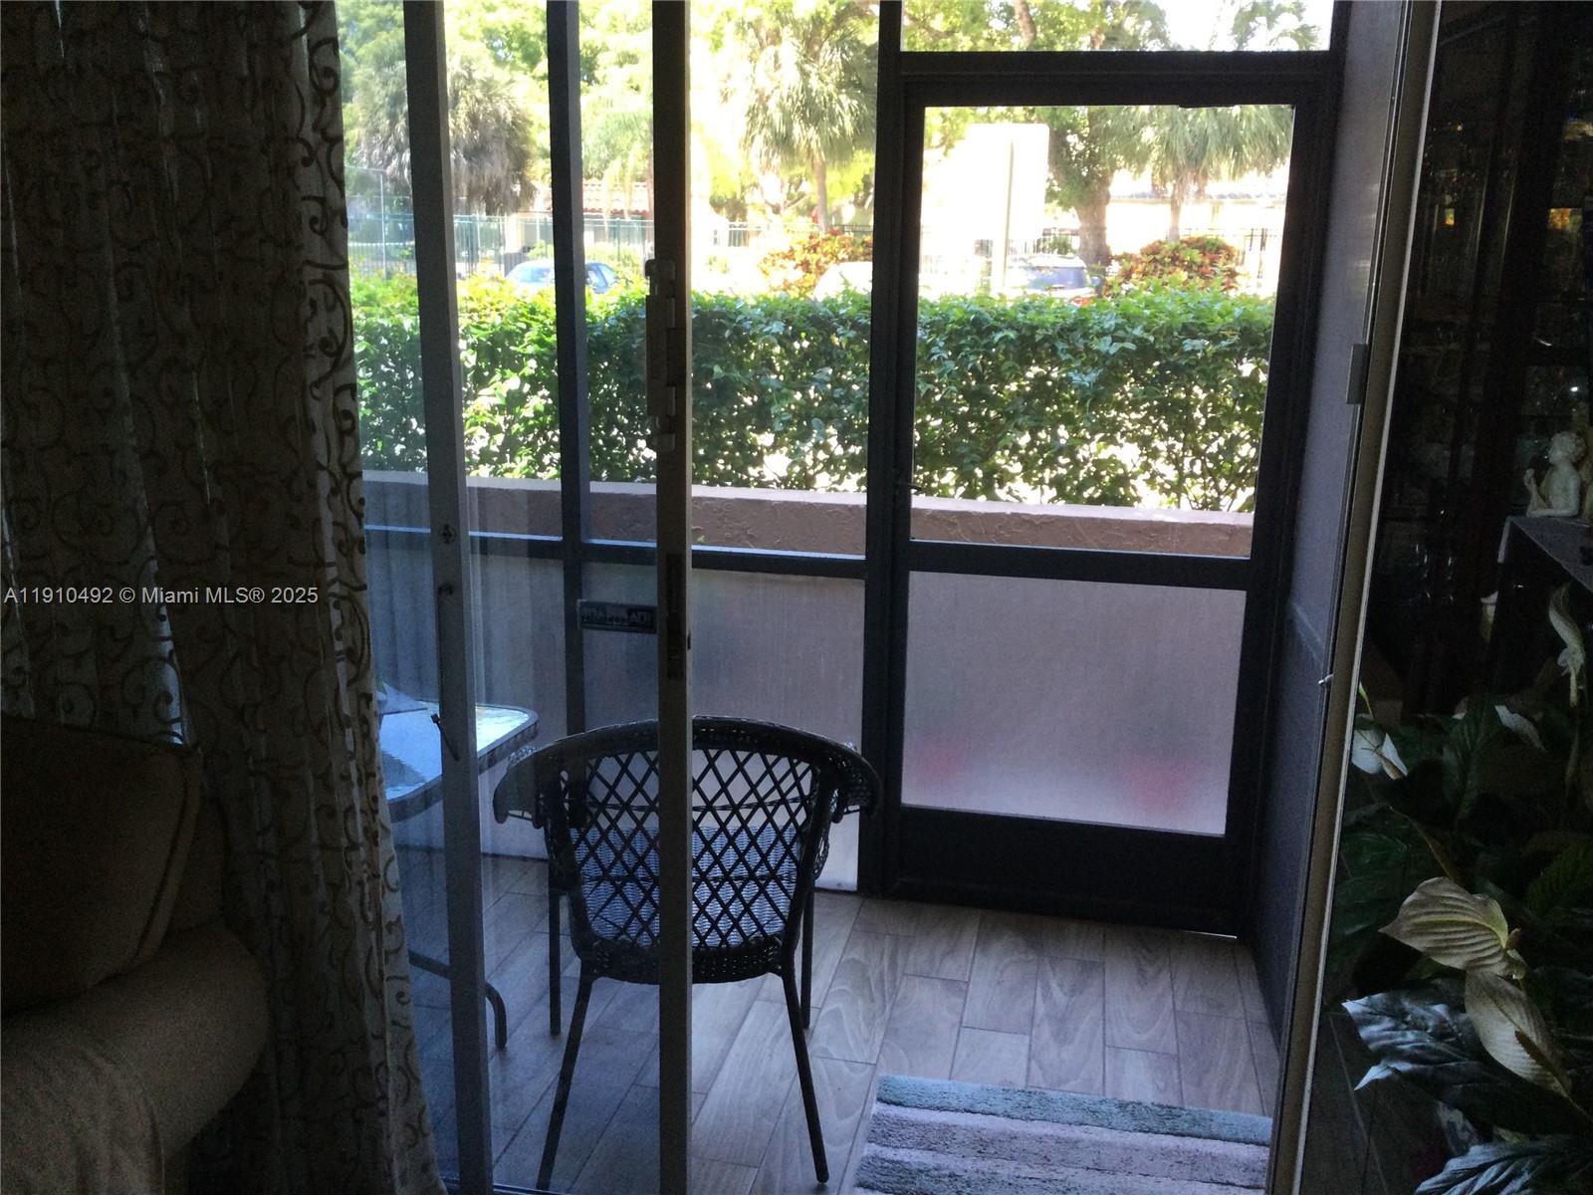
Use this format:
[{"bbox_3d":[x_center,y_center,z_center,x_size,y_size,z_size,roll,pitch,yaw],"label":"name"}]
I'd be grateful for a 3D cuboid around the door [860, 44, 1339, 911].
[{"bbox_3d":[0.665,-0.206,3.422,0.978,2.096,0.060,4,15,12],"label":"door"}]

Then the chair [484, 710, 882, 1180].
[{"bbox_3d":[-0.210,0.580,2.749,0.700,0.890,0.620,-1,15,-5],"label":"chair"}]

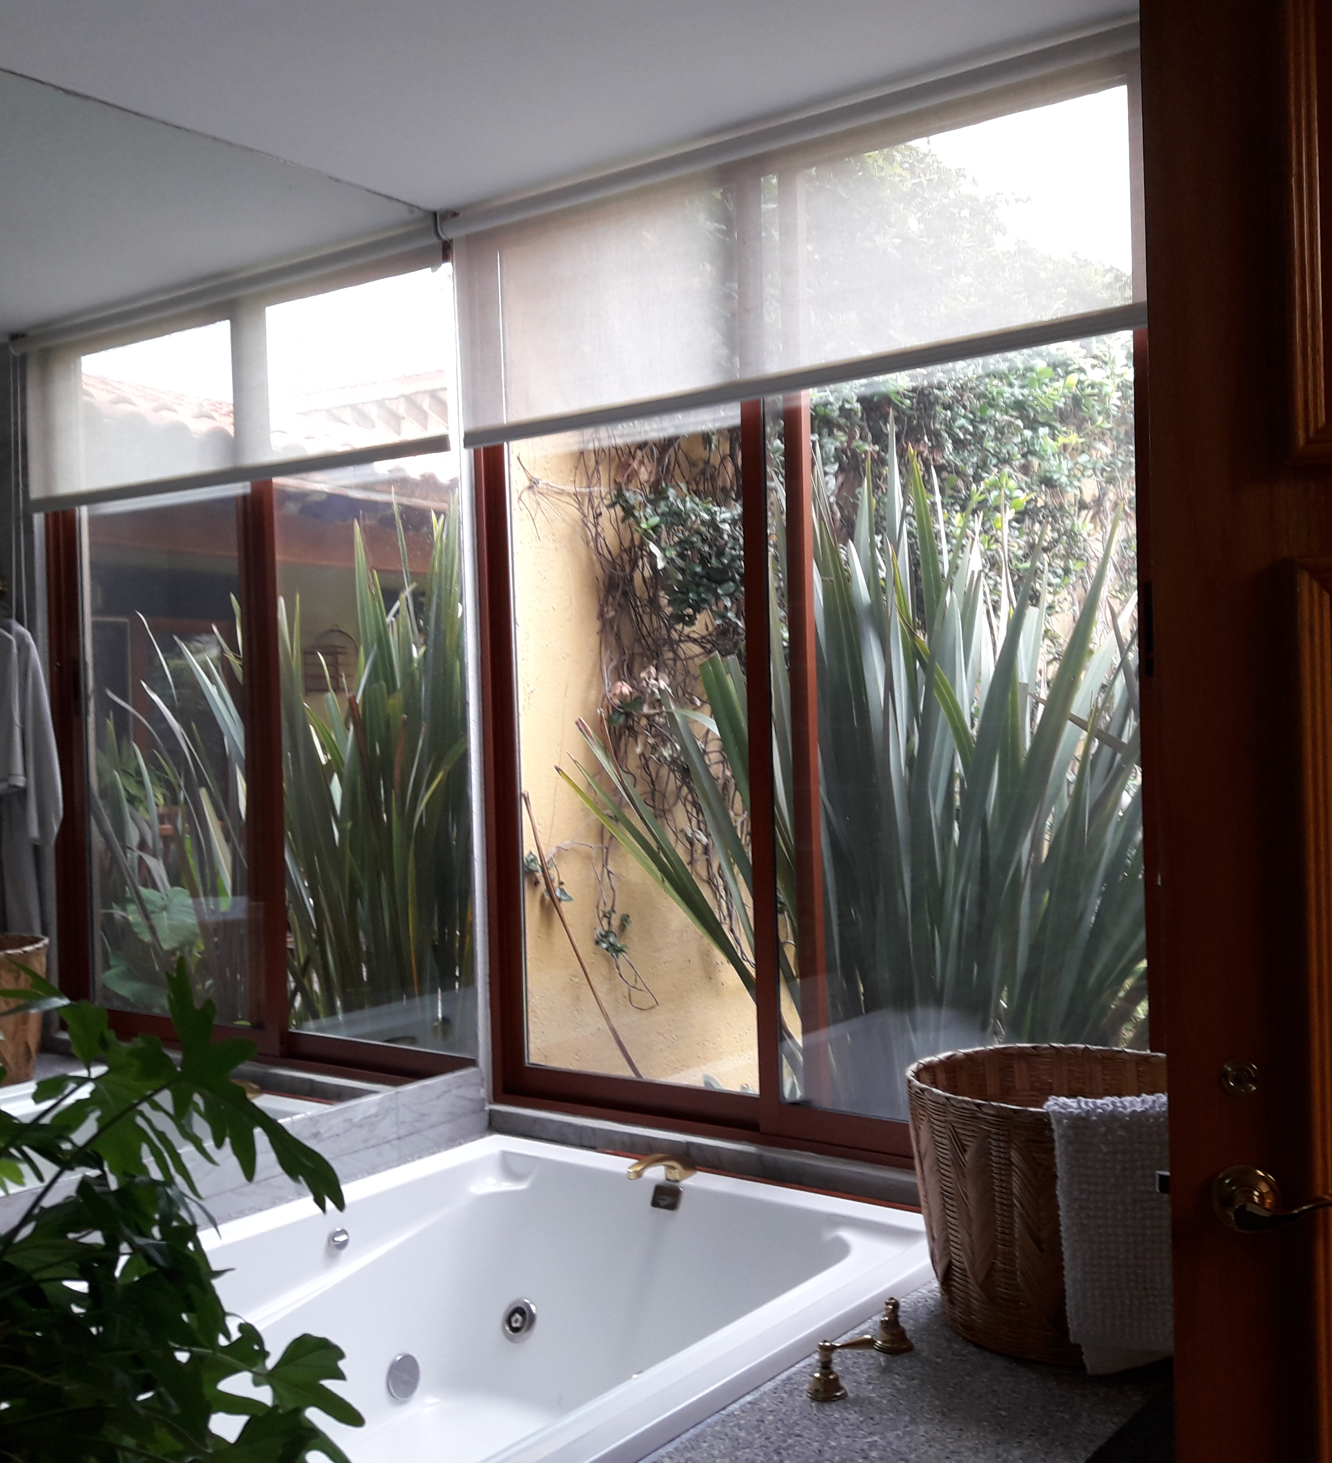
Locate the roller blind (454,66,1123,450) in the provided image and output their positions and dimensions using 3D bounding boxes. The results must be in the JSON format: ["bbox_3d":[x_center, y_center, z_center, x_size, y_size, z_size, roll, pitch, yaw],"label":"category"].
[{"bbox_3d":[0.184,-0.897,3.012,1.627,0.520,0.073,-1,0,36],"label":"roller blind"}]

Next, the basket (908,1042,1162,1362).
[{"bbox_3d":[0.604,0.695,2.375,0.466,0.361,0.466,-1,0,36],"label":"basket"}]

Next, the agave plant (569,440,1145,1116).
[{"bbox_3d":[0.614,0.168,3.640,1.492,1.695,1.186,-1,0,36],"label":"agave plant"}]

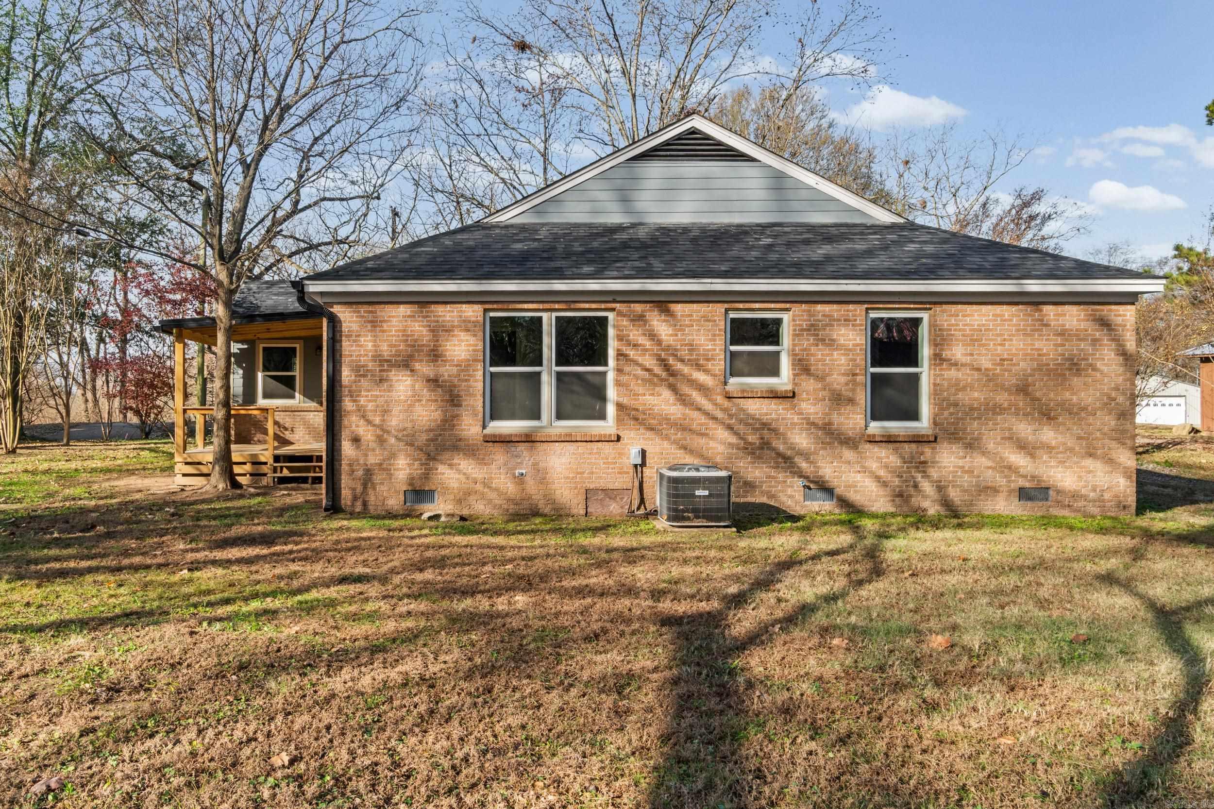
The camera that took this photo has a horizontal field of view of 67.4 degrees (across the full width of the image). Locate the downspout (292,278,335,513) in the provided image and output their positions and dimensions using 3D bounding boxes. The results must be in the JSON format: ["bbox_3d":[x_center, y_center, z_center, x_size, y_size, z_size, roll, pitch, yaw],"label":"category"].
[{"bbox_3d":[-3.900,-0.125,12.120,0.520,3.080,0.280,0,0,-1],"label":"downspout"}]

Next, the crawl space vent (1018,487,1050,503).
[{"bbox_3d":[5.817,1.234,12.373,0.440,0.205,0.060,0,0,-1],"label":"crawl space vent"}]

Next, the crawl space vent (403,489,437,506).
[{"bbox_3d":[-2.511,1.249,12.269,0.445,0.205,0.060,0,0,-1],"label":"crawl space vent"}]

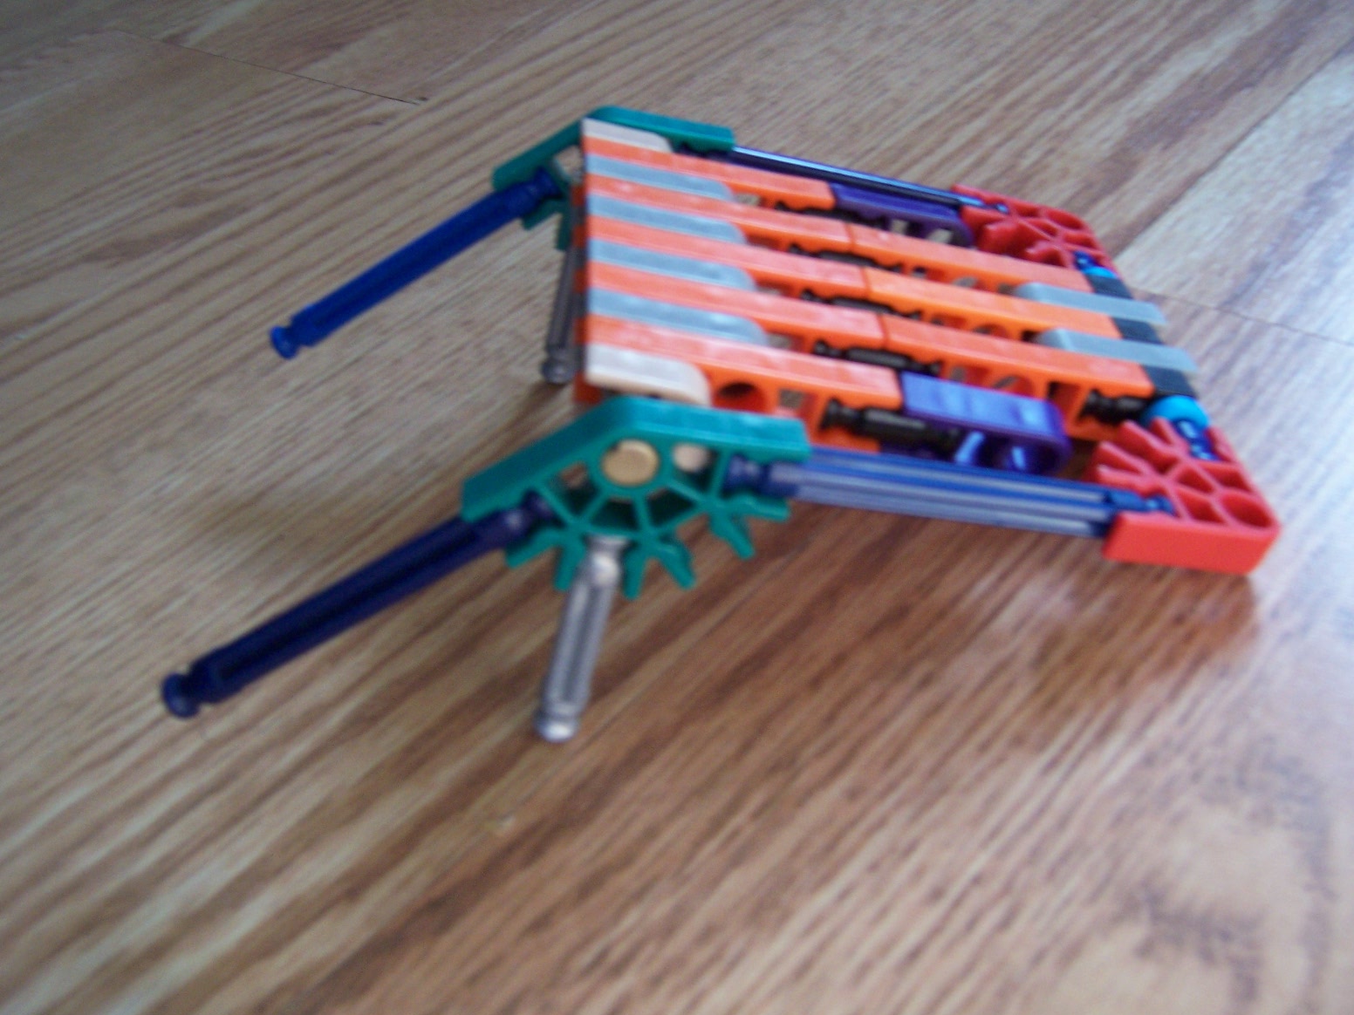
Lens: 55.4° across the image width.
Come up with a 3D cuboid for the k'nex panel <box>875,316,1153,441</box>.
[{"bbox_3d":[0.043,-0.016,0.169,0.037,0.010,0.006,8,38,-13],"label":"k'nex panel"}]

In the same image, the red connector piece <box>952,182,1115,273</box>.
[{"bbox_3d":[0.055,-0.041,0.203,0.022,0.006,0.022,7,39,-11],"label":"red connector piece"}]

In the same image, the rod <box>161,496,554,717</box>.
[{"bbox_3d":[-0.036,0.010,0.145,0.054,0.006,0.006,-28,36,17],"label":"rod"}]

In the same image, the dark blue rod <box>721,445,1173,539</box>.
[{"bbox_3d":[0.032,-0.002,0.146,0.054,0.006,0.006,7,38,-12],"label":"dark blue rod"}]

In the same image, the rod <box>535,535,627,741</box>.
[{"bbox_3d":[-0.011,0.015,0.155,0.006,0.034,0.006,7,38,-12],"label":"rod"}]

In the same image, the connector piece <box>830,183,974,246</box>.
[{"bbox_3d":[0.033,-0.042,0.197,0.023,0.010,0.006,8,38,-13],"label":"connector piece"}]

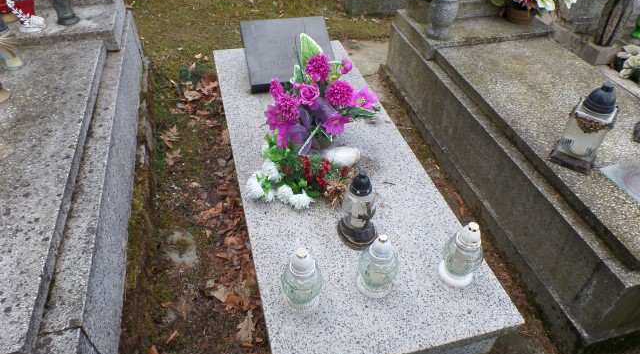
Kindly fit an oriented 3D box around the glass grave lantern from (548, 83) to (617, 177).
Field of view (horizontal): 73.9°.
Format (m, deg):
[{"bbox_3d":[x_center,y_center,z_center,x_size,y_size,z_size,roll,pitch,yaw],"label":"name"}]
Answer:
[{"bbox_3d":[0.959,-0.177,1.509,0.130,0.295,0.125,28,49,25],"label":"glass grave lantern"}]

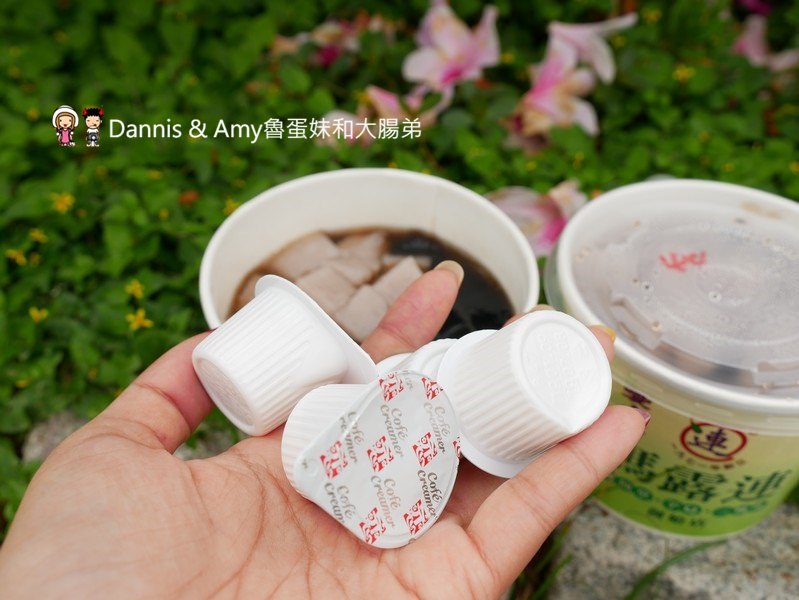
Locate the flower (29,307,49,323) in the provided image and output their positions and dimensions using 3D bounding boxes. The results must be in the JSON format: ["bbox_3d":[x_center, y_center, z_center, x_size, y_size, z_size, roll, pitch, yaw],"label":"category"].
[{"bbox_3d":[-0.186,0.007,0.405,0.011,0.005,0.009,1,44,0],"label":"flower"}]

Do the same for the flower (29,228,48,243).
[{"bbox_3d":[-0.209,-0.037,0.455,0.011,0.005,0.009,1,44,0],"label":"flower"}]

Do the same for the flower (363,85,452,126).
[{"bbox_3d":[0.006,-0.141,0.570,0.064,0.028,0.036,1,44,0],"label":"flower"}]

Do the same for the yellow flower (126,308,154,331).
[{"bbox_3d":[-0.134,0.010,0.405,0.014,0.005,0.012,1,44,0],"label":"yellow flower"}]

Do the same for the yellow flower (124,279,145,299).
[{"bbox_3d":[-0.142,-0.006,0.420,0.011,0.005,0.010,1,44,0],"label":"yellow flower"}]

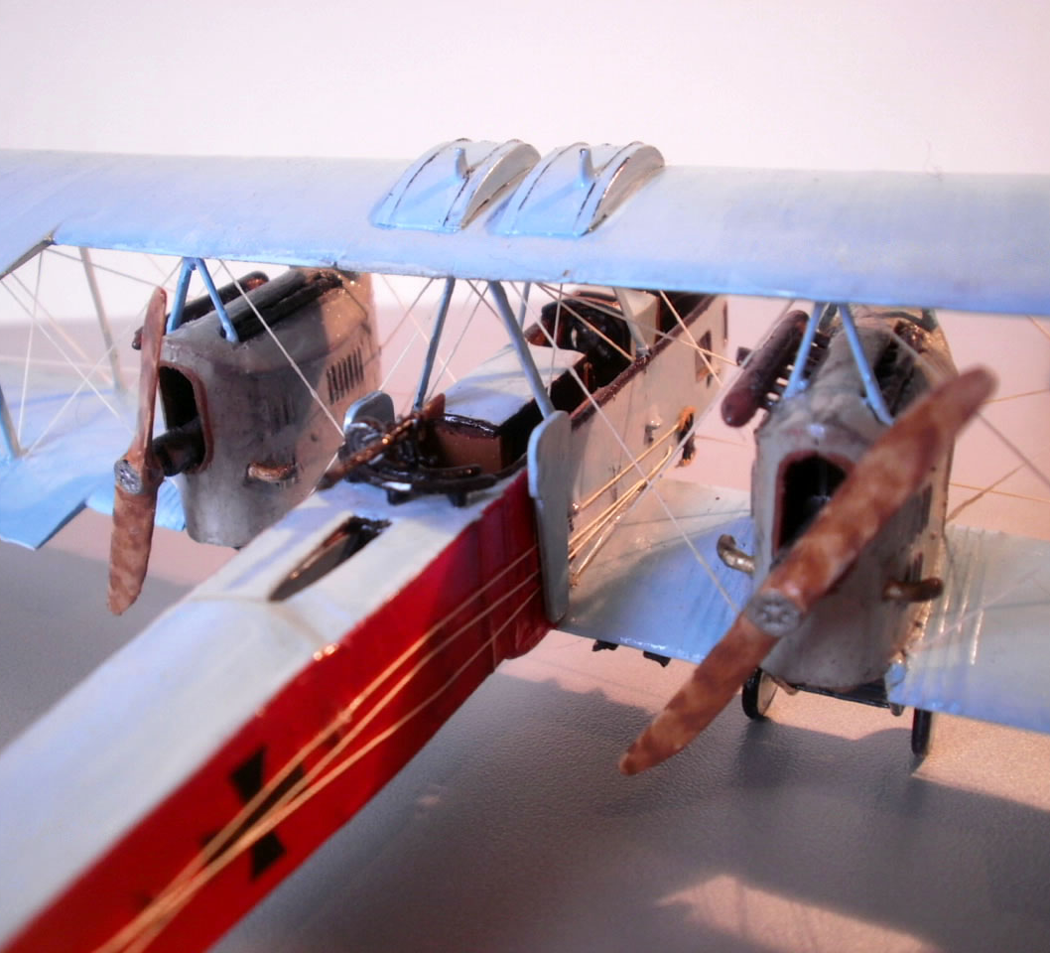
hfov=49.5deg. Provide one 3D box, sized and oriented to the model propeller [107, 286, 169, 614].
[{"bbox_3d":[-0.037,-0.001,0.109,0.004,0.043,0.003,35,41,13],"label":"model propeller"}]

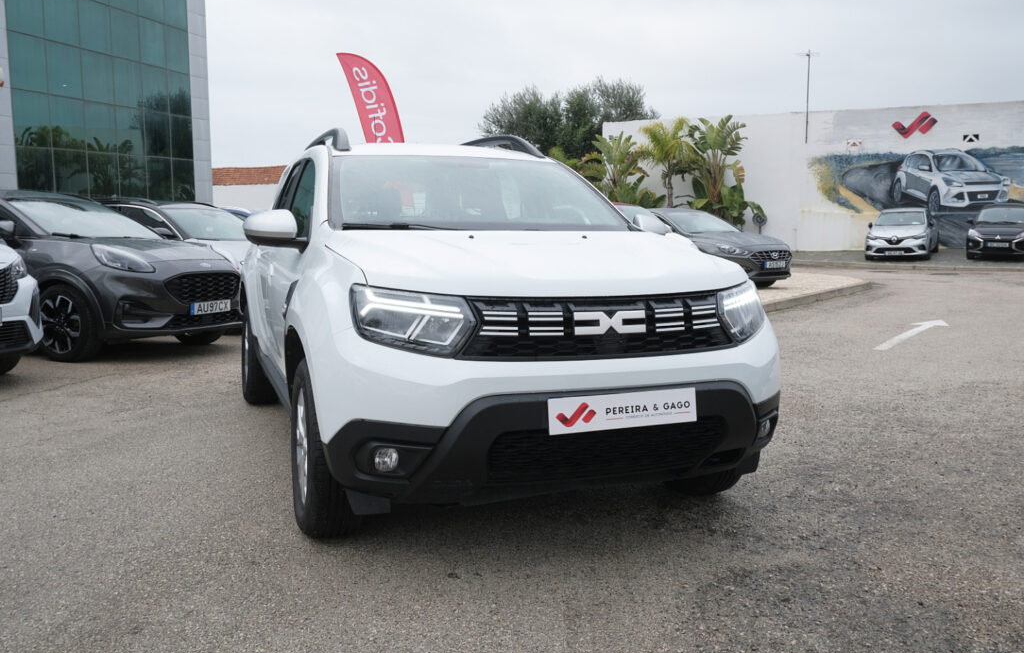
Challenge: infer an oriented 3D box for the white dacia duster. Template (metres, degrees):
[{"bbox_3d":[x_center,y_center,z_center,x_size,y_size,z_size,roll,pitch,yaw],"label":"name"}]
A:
[{"bbox_3d":[-0.436,-0.214,4.849,1.900,1.690,4.340,-3,7,-21],"label":"white dacia duster"}]

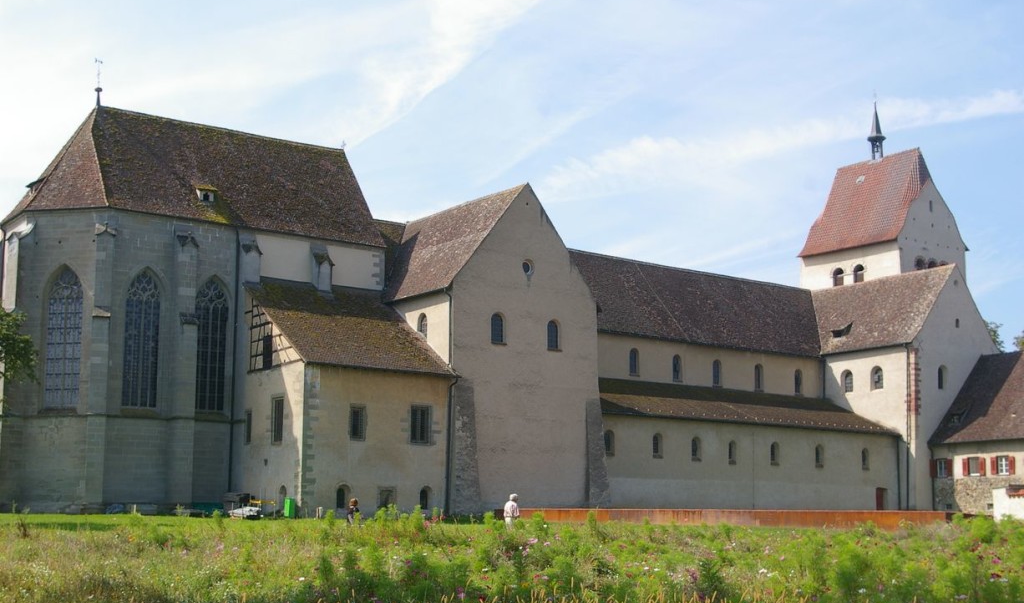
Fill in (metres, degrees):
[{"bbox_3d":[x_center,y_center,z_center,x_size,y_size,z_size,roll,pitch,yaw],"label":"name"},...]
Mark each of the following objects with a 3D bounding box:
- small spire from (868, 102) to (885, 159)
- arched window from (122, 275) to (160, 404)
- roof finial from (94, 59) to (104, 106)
[{"bbox_3d":[33.603,-15.762,128.394,1.350,5.200,1.350,7,-12,-37],"label":"small spire"},{"bbox_3d":[-20.532,2.097,77.279,1.950,7.600,0.400,7,-12,-37],"label":"arched window"},{"bbox_3d":[-24.626,-13.075,83.141,0.500,2.970,0.500,7,-12,-37],"label":"roof finial"}]

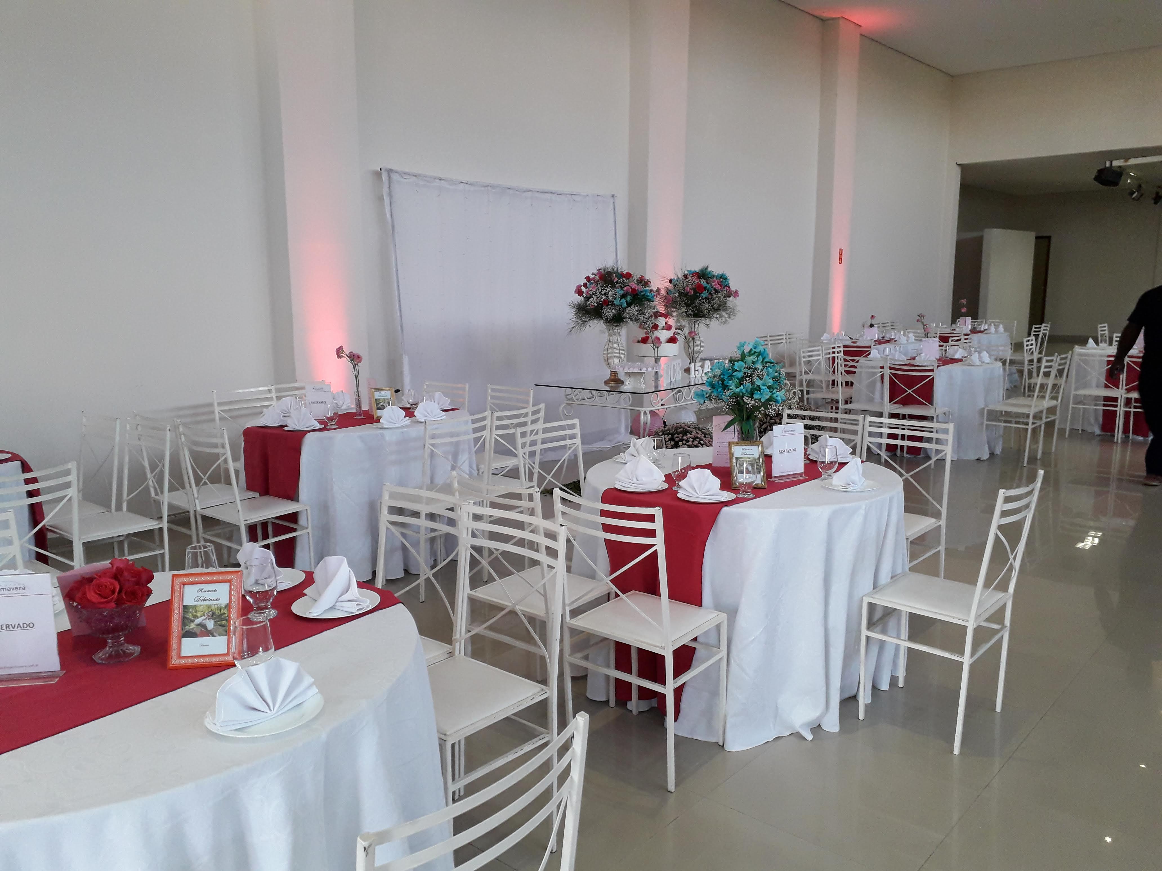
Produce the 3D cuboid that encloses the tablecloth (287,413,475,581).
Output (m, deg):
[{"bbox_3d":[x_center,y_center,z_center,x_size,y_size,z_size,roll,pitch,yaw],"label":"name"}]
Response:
[{"bbox_3d":[-1.189,0.275,4.979,1.140,0.765,1.250,0,10,0],"label":"tablecloth"}]

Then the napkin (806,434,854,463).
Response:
[{"bbox_3d":[1.050,0.044,3.798,0.177,0.098,0.121,9,13,44],"label":"napkin"}]

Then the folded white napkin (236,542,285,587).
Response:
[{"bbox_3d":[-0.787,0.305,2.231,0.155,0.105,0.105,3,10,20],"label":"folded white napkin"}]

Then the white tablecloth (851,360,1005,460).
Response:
[{"bbox_3d":[3.238,-0.291,8.471,1.356,0.797,1.356,7,12,37],"label":"white tablecloth"}]

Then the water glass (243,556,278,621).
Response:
[{"bbox_3d":[-0.713,0.342,2.026,0.076,0.127,0.076,0,10,0],"label":"water glass"}]

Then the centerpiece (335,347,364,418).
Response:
[{"bbox_3d":[-1.307,-0.305,5.128,0.160,0.410,0.110,0,10,0],"label":"centerpiece"}]

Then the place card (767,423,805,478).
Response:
[{"bbox_3d":[0.807,0.063,3.558,0.155,0.206,0.055,-5,11,-27],"label":"place card"}]

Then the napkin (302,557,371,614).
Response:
[{"bbox_3d":[-0.579,0.346,2.144,0.135,0.110,0.148,-8,12,-38],"label":"napkin"}]

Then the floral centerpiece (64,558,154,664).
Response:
[{"bbox_3d":[-0.932,0.341,1.802,0.172,0.198,0.165,-4,10,-20],"label":"floral centerpiece"}]

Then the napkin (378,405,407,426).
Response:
[{"bbox_3d":[-1.008,-0.110,4.830,0.155,0.100,0.130,-4,10,-20],"label":"napkin"}]

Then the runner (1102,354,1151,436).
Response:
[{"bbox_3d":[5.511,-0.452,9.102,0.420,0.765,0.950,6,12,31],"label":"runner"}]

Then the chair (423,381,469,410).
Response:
[{"bbox_3d":[-0.992,0.139,5.733,0.400,0.904,0.451,8,12,38],"label":"chair"}]

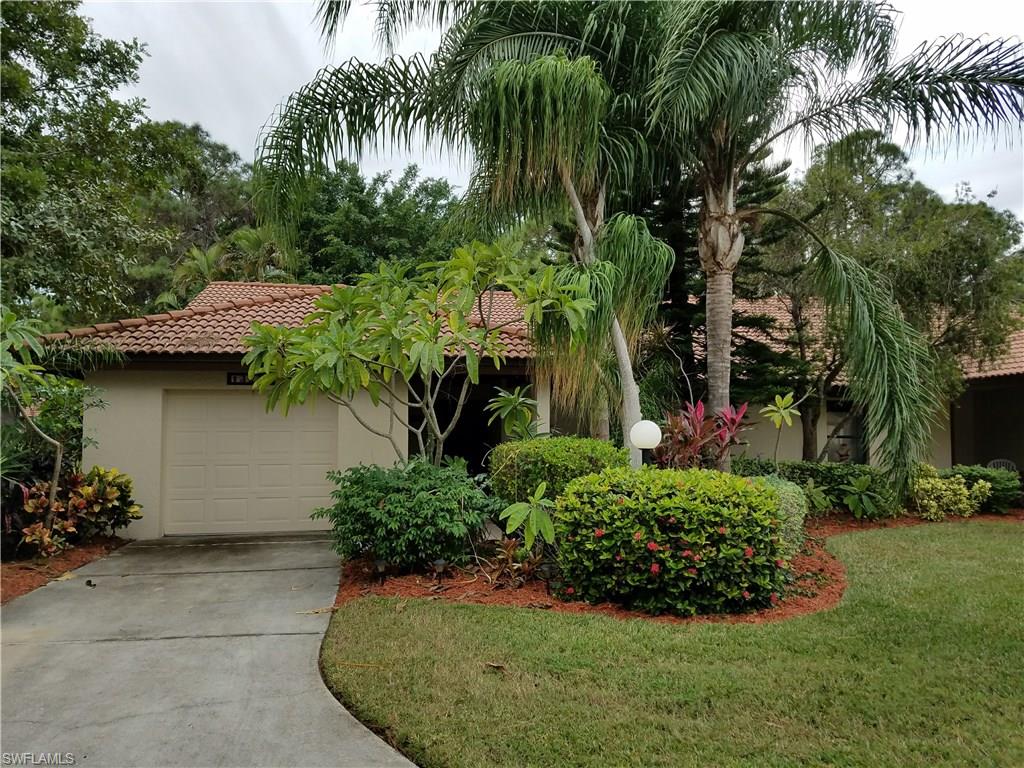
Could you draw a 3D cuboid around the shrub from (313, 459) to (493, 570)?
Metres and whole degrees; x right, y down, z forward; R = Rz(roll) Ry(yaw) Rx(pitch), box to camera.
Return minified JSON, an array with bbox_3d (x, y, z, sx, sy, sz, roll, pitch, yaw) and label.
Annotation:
[{"bbox_3d":[-1.293,1.494,9.250,2.100,1.170,1.650,1,-3,-8],"label":"shrub"}]

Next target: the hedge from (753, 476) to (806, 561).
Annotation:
[{"bbox_3d":[3.119,1.614,9.500,1.080,0.980,1.080,-1,-3,18],"label":"hedge"}]

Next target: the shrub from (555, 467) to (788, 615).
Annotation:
[{"bbox_3d":[1.524,1.399,7.350,2.200,1.190,1.650,0,-3,12],"label":"shrub"}]

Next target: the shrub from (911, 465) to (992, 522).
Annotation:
[{"bbox_3d":[7.657,1.848,13.400,1.420,0.920,1.100,-1,-3,30],"label":"shrub"}]

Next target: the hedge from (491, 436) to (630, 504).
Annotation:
[{"bbox_3d":[0.624,1.426,10.100,1.800,1.400,1.500,0,-3,4],"label":"hedge"}]

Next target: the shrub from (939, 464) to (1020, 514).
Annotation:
[{"bbox_3d":[8.753,1.935,14.400,1.550,0.850,1.250,-2,-3,31],"label":"shrub"}]

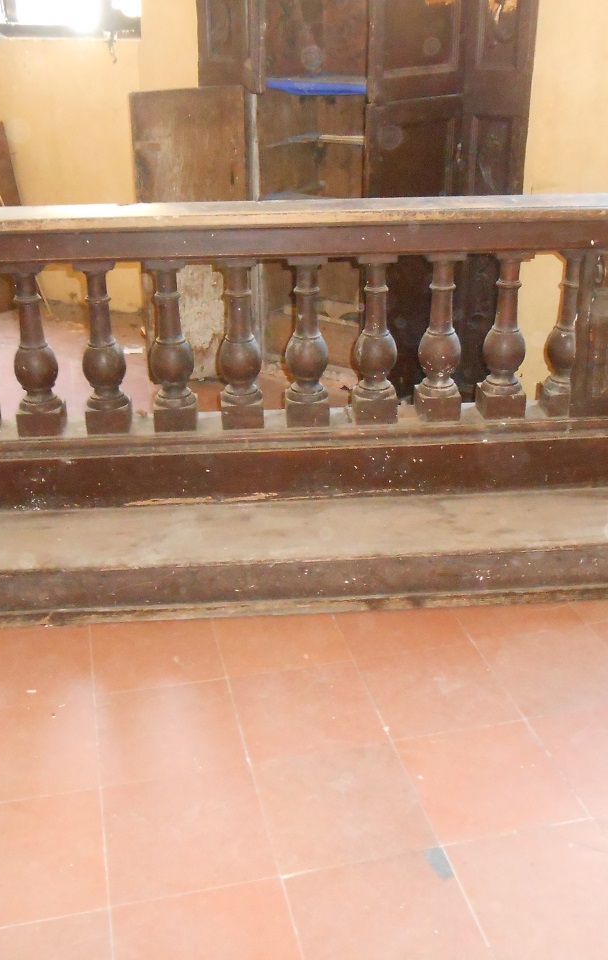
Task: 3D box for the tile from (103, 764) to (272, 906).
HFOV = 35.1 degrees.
[{"bbox_3d":[-0.219,0.664,1.806,0.298,0.020,0.298,-6,25,-12],"label":"tile"}]

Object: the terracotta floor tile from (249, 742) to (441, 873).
[{"bbox_3d":[0.075,0.635,1.869,0.298,0.020,0.298,-6,25,-12],"label":"terracotta floor tile"}]

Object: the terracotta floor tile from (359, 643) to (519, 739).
[{"bbox_3d":[0.300,0.484,2.200,0.298,0.020,0.298,-6,25,-12],"label":"terracotta floor tile"}]

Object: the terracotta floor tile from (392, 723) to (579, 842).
[{"bbox_3d":[0.369,0.607,1.932,0.298,0.020,0.298,-6,25,-12],"label":"terracotta floor tile"}]

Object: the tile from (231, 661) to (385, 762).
[{"bbox_3d":[0.006,0.513,2.137,0.298,0.020,0.298,-6,25,-12],"label":"tile"}]

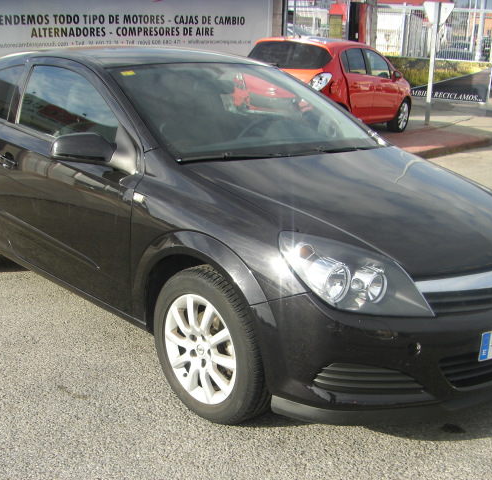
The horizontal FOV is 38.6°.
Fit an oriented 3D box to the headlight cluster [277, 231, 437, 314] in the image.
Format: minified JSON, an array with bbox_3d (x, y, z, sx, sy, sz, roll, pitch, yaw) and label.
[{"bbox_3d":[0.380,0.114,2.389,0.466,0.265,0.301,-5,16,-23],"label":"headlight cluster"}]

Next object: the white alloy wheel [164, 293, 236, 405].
[{"bbox_3d":[-0.117,0.416,2.813,0.180,0.440,0.440,-12,20,-42],"label":"white alloy wheel"}]

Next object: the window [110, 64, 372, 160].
[{"bbox_3d":[0.022,-0.672,3.555,1.340,0.115,0.930,-12,45,-41],"label":"window"}]

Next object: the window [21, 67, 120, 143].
[{"bbox_3d":[-0.863,-0.682,3.463,1.070,0.351,0.075,17,-4,46],"label":"window"}]

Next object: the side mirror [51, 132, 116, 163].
[{"bbox_3d":[-0.716,-0.411,3.055,0.250,0.150,0.170,-12,19,-41],"label":"side mirror"}]

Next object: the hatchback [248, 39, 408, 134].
[{"bbox_3d":[1.375,-2.420,11.280,1.730,1.488,3.990,10,18,30],"label":"hatchback"}]

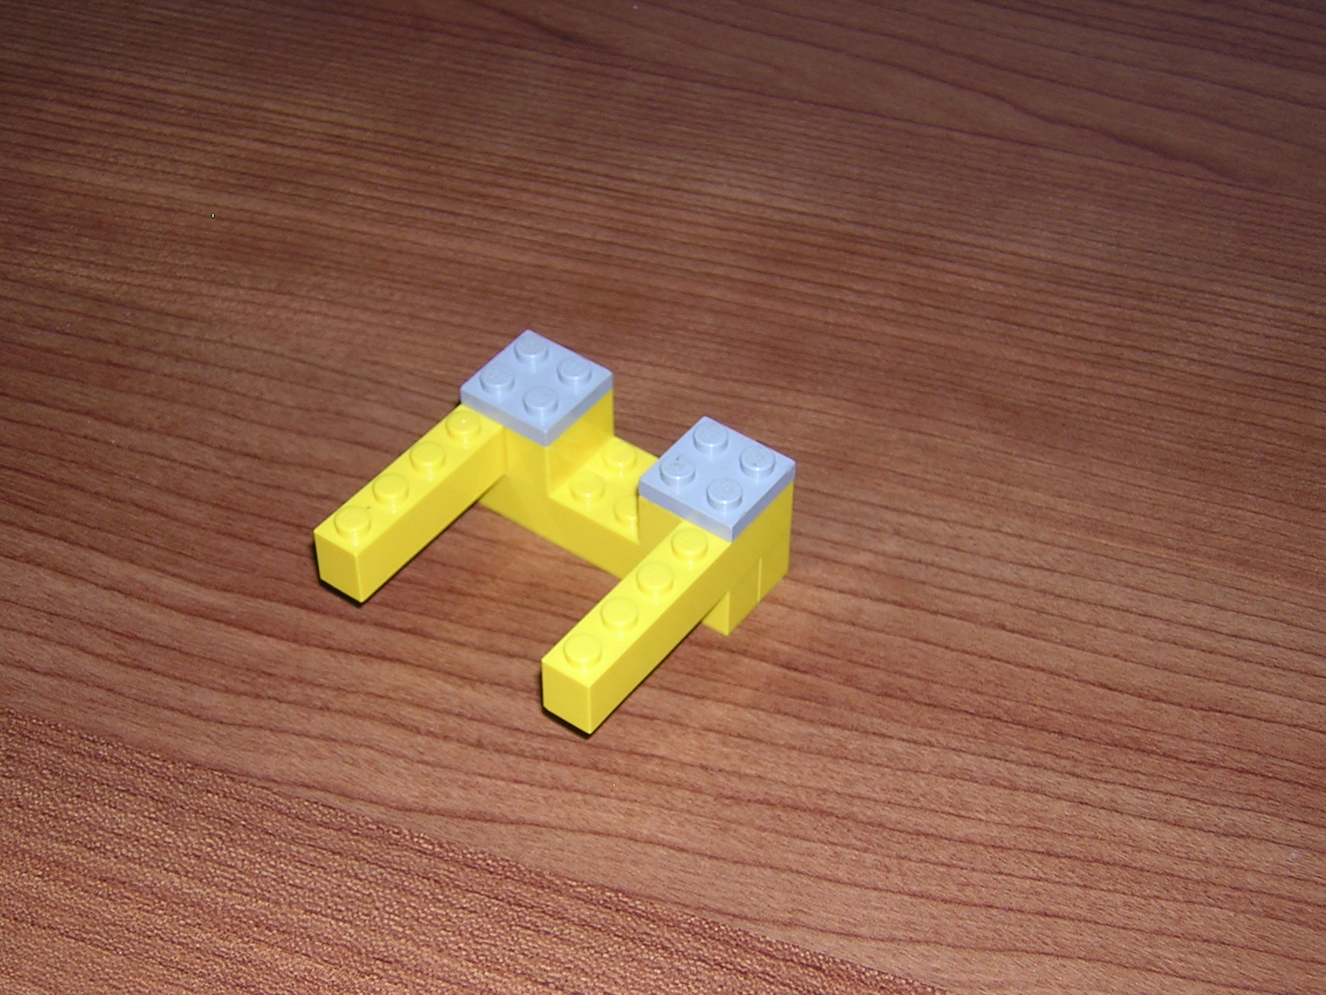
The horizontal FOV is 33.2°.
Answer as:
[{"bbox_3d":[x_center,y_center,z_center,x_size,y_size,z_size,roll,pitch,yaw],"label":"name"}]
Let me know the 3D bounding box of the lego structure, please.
[{"bbox_3d":[-0.015,0.006,0.315,0.048,0.024,0.048,27,50,24],"label":"lego structure"}]

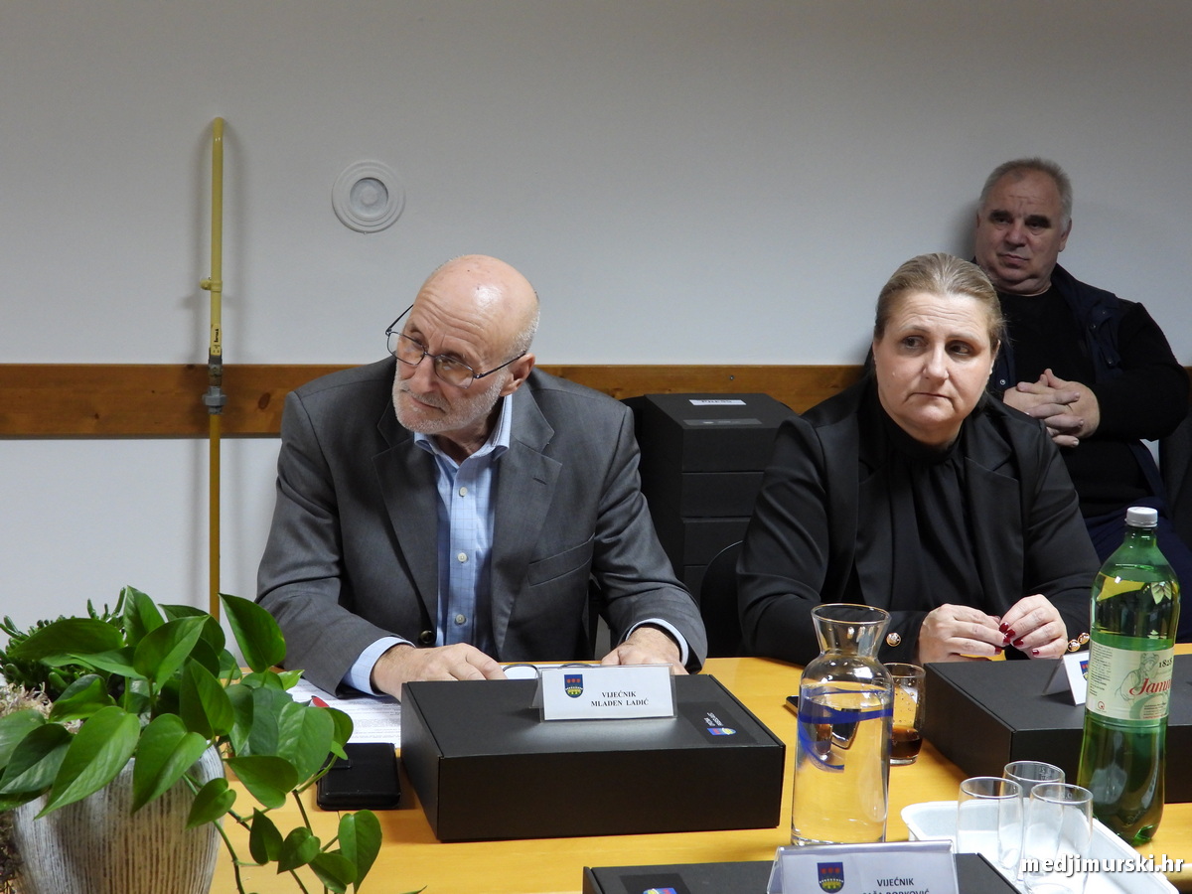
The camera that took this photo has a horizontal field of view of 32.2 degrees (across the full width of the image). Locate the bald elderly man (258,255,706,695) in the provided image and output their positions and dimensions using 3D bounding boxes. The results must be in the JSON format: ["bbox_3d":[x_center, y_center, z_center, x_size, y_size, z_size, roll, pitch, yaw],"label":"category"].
[{"bbox_3d":[-0.149,0.369,2.731,0.580,1.235,0.680,1,10,-6],"label":"bald elderly man"}]

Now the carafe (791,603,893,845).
[{"bbox_3d":[0.241,0.270,2.005,0.095,0.223,0.095,2,10,0],"label":"carafe"}]

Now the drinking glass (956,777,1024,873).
[{"bbox_3d":[0.354,0.356,1.866,0.061,0.101,0.061,2,10,0],"label":"drinking glass"}]

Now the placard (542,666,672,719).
[{"bbox_3d":[0.009,0.248,2.110,0.143,0.050,0.050,0,10,-14],"label":"placard"}]

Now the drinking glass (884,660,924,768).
[{"bbox_3d":[0.329,0.292,2.256,0.059,0.101,0.059,2,10,0],"label":"drinking glass"}]

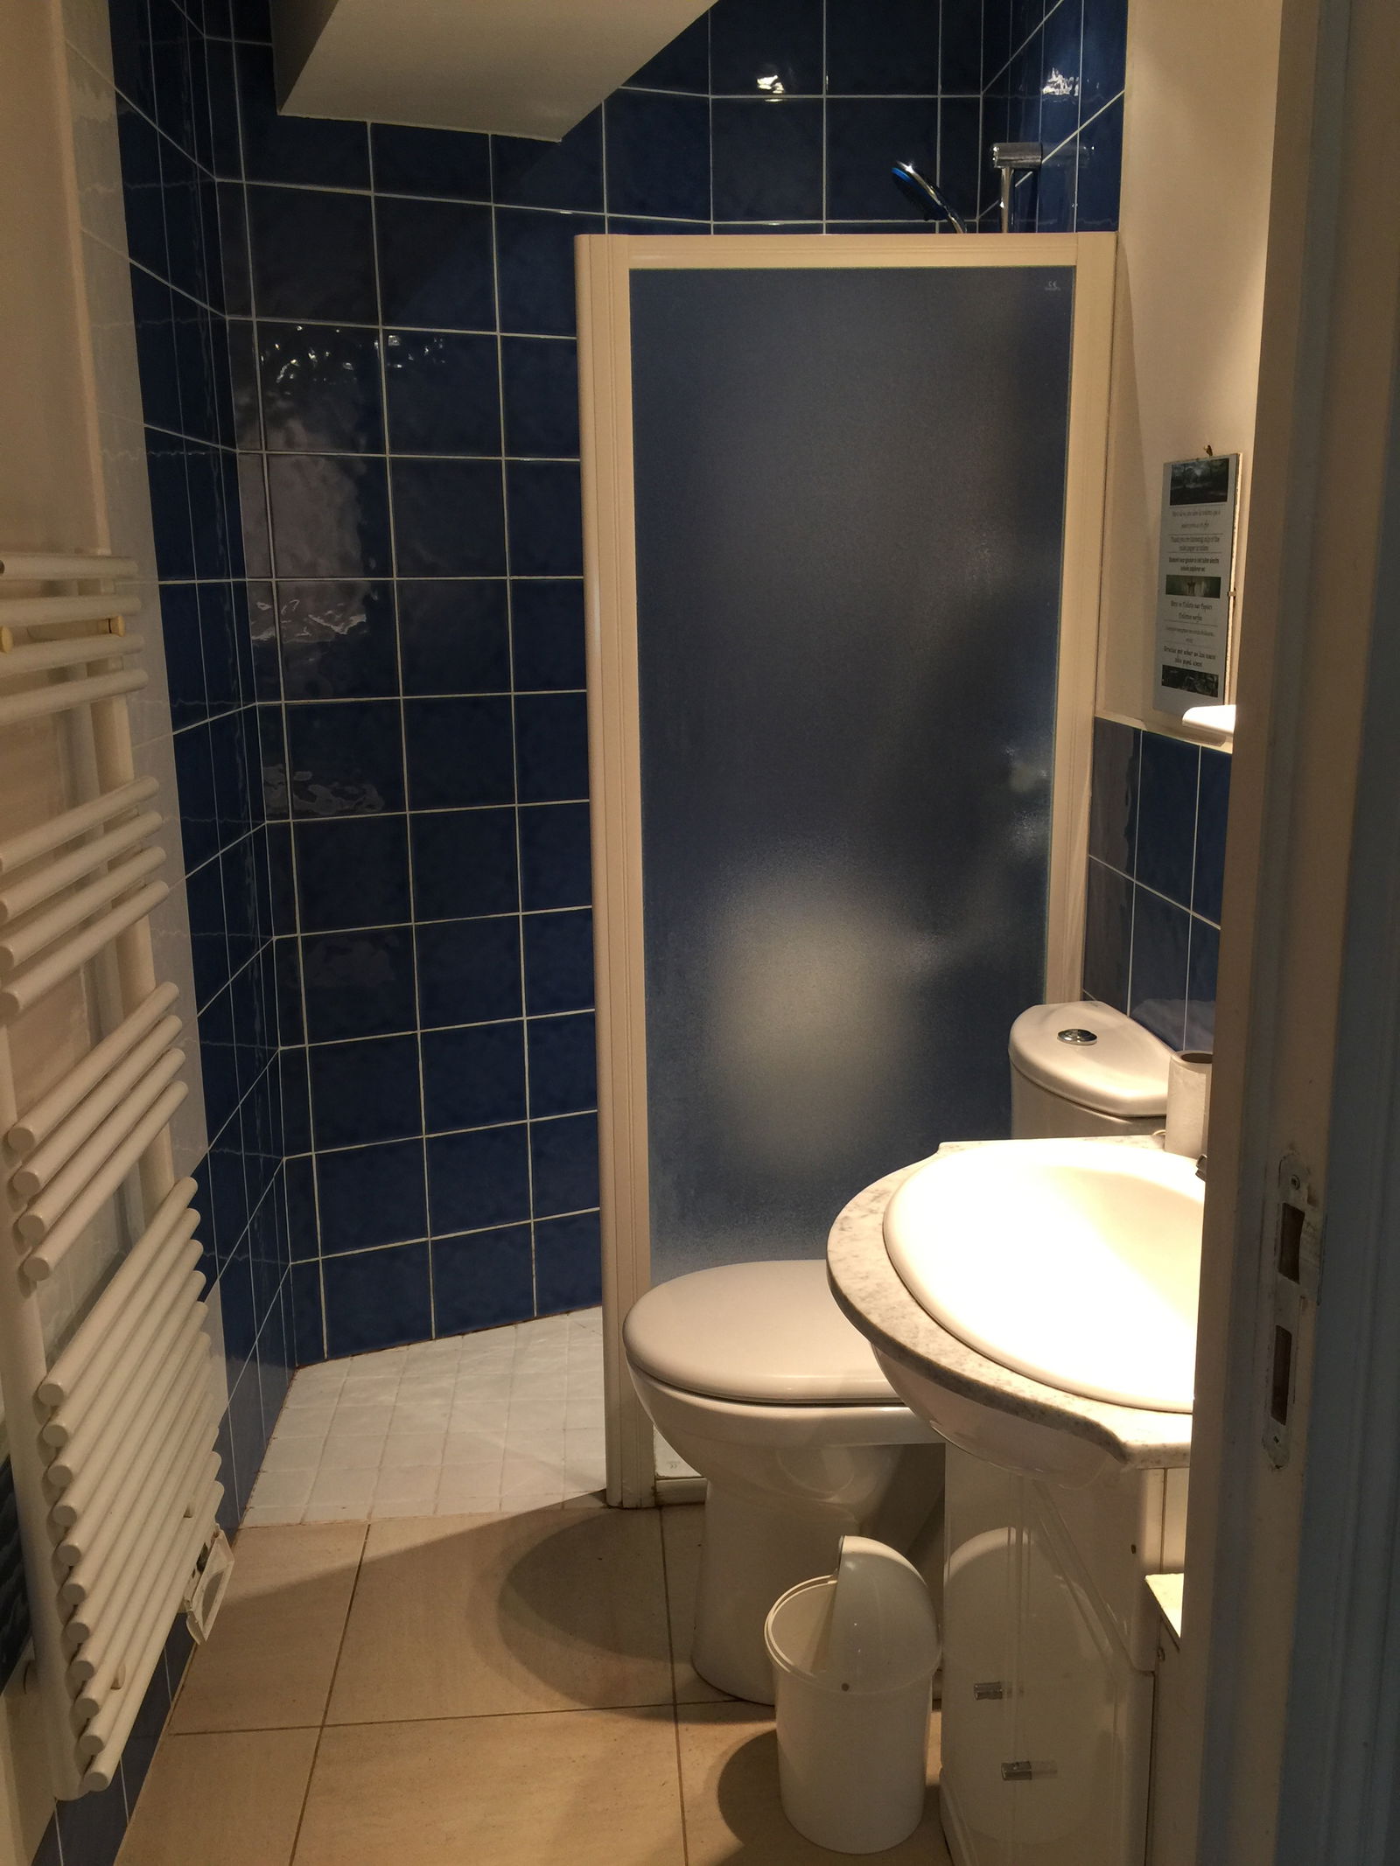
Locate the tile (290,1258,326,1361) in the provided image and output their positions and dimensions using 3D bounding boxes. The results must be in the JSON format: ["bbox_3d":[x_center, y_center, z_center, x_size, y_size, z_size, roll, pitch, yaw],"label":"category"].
[{"bbox_3d":[-0.721,0.698,2.886,0.055,0.200,0.010,-6,14,-23],"label":"tile"}]

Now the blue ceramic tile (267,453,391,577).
[{"bbox_3d":[-0.612,-0.689,2.590,0.198,0.198,0.010,-7,14,-24],"label":"blue ceramic tile"}]

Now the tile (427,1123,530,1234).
[{"bbox_3d":[-0.419,0.467,2.972,0.200,0.200,0.010,-6,14,-23],"label":"tile"}]

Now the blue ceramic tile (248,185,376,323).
[{"bbox_3d":[-0.622,-1.088,2.518,0.200,0.200,0.012,-7,14,-24],"label":"blue ceramic tile"}]

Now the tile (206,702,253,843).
[{"bbox_3d":[-0.742,-0.240,2.454,0.010,0.200,0.198,-1,13,-2],"label":"tile"}]

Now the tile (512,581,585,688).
[{"bbox_3d":[-0.246,-0.535,2.799,0.197,0.198,0.010,-6,14,-23],"label":"tile"}]

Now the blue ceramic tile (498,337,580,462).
[{"bbox_3d":[-0.252,-0.933,2.728,0.200,0.200,0.010,-7,14,-24],"label":"blue ceramic tile"}]

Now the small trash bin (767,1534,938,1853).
[{"bbox_3d":[0.180,0.872,1.831,0.205,0.331,0.205,2,13,12],"label":"small trash bin"}]

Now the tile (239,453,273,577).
[{"bbox_3d":[-0.729,-0.683,2.567,0.039,0.200,0.010,-6,14,-23],"label":"tile"}]

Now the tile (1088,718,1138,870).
[{"bbox_3d":[0.573,-0.185,2.134,0.012,0.200,0.200,-1,13,-3],"label":"tile"}]

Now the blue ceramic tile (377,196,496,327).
[{"bbox_3d":[-0.437,-1.111,2.604,0.200,0.200,0.010,-6,14,-23],"label":"blue ceramic tile"}]

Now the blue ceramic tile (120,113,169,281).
[{"bbox_3d":[-0.739,-0.983,2.067,0.012,0.200,0.200,-1,13,-3],"label":"blue ceramic tile"}]

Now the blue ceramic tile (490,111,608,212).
[{"bbox_3d":[-0.254,-1.319,2.616,0.197,0.198,0.010,-6,14,-23],"label":"blue ceramic tile"}]

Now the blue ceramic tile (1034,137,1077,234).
[{"bbox_3d":[0.539,-1.063,2.345,0.012,0.200,0.200,-1,13,-3],"label":"blue ceramic tile"}]

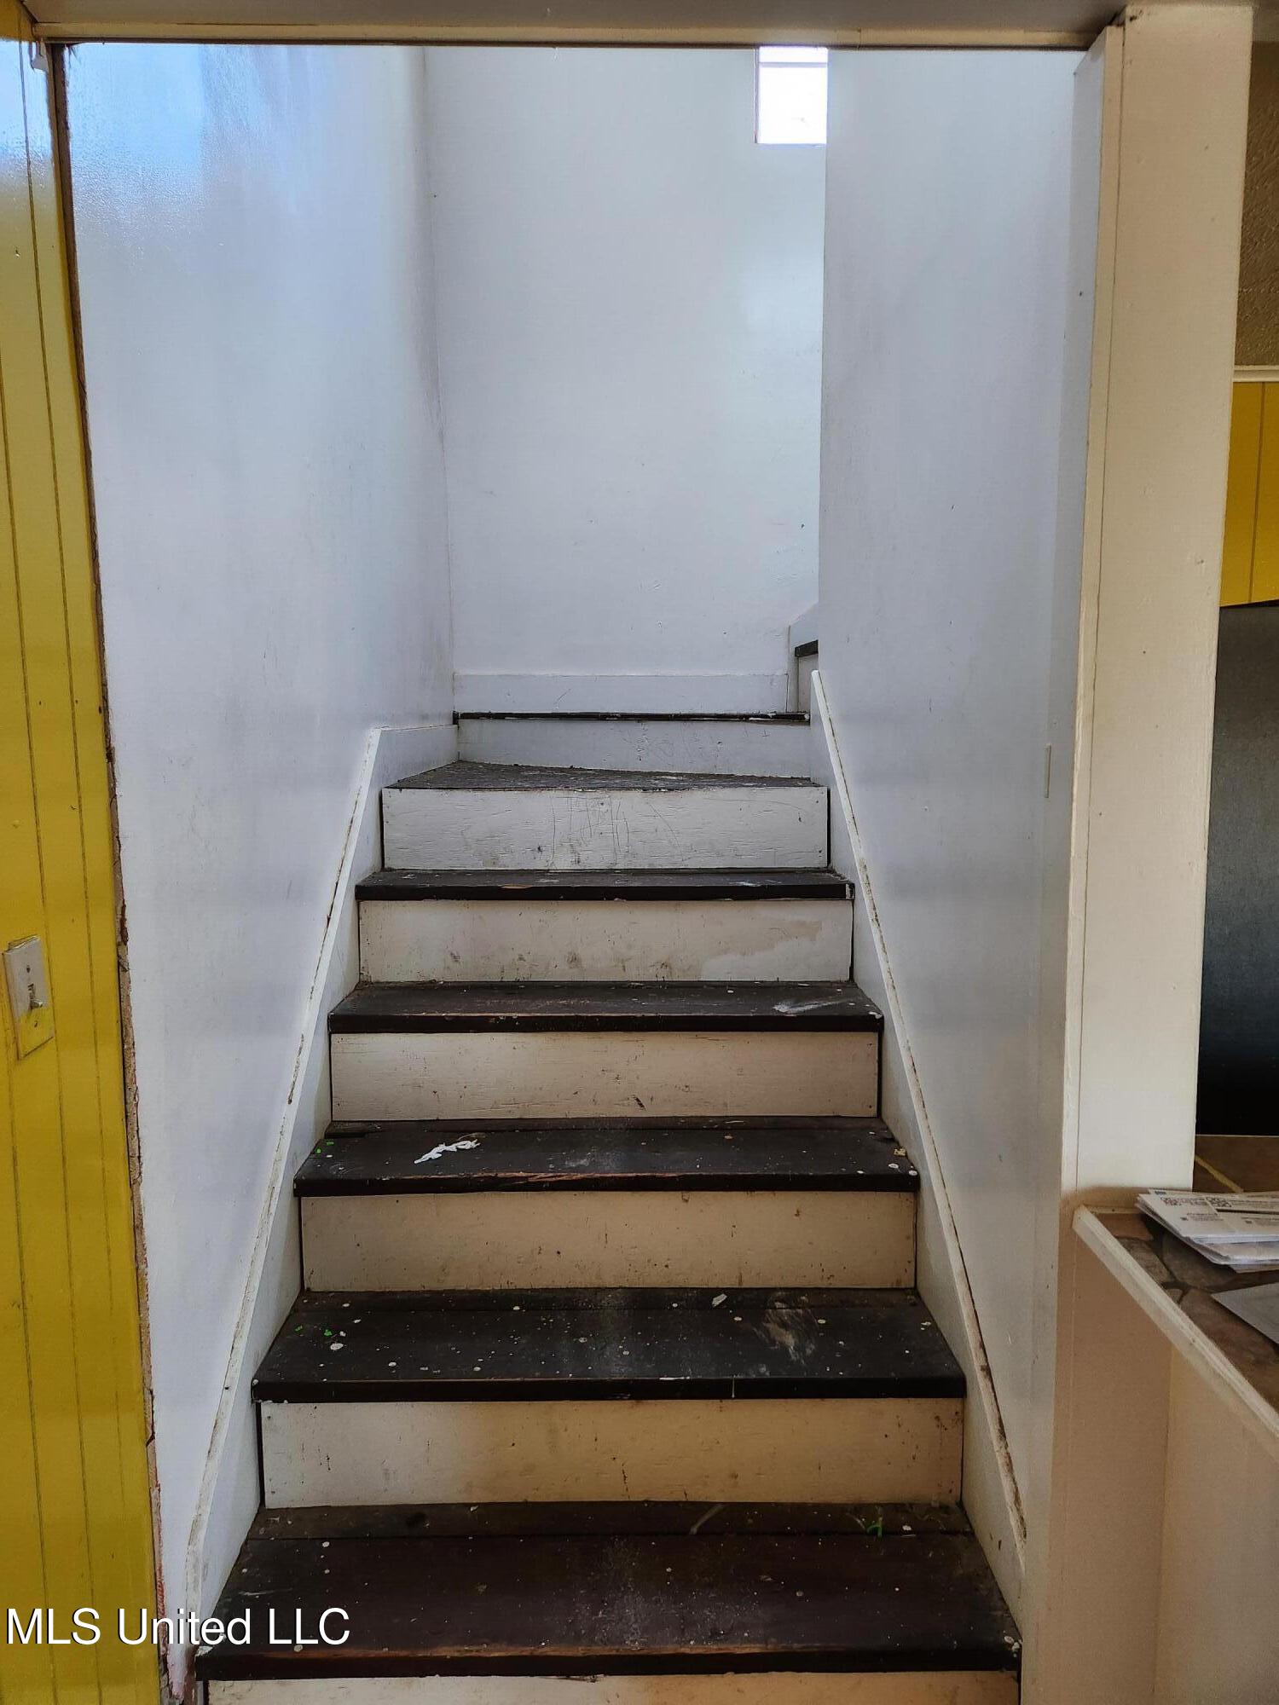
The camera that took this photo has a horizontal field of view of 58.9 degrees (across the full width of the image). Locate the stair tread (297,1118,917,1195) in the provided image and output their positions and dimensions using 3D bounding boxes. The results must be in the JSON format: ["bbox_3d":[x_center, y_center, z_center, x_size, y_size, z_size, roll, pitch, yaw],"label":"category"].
[{"bbox_3d":[-0.054,0.563,2.108,1.085,0.034,0.282,0,7,-2],"label":"stair tread"}]

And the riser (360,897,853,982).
[{"bbox_3d":[-0.068,0.194,2.490,1.078,0.181,0.019,0,7,-2],"label":"riser"}]

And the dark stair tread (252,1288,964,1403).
[{"bbox_3d":[-0.047,0.804,1.865,1.085,0.034,0.282,0,7,-2],"label":"dark stair tread"}]

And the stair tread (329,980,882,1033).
[{"bbox_3d":[-0.061,0.319,2.353,1.085,0.034,0.282,0,7,-2],"label":"stair tread"}]

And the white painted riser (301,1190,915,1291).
[{"bbox_3d":[-0.049,0.681,2.002,1.080,0.177,0.019,0,7,-2],"label":"white painted riser"}]

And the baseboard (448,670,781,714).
[{"bbox_3d":[-0.064,-0.585,4.147,1.224,0.150,0.018,0,7,-2],"label":"baseboard"}]

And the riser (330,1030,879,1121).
[{"bbox_3d":[-0.063,0.439,2.245,1.078,0.179,0.019,0,7,-2],"label":"riser"}]

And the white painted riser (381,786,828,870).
[{"bbox_3d":[-0.078,-0.060,2.733,1.073,0.196,0.019,0,7,-2],"label":"white painted riser"}]

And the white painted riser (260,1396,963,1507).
[{"bbox_3d":[-0.037,0.925,1.766,1.088,0.183,0.019,0,7,-2],"label":"white painted riser"}]

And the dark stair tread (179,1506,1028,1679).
[{"bbox_3d":[-0.040,1.050,1.629,1.085,0.034,0.282,0,7,-2],"label":"dark stair tread"}]

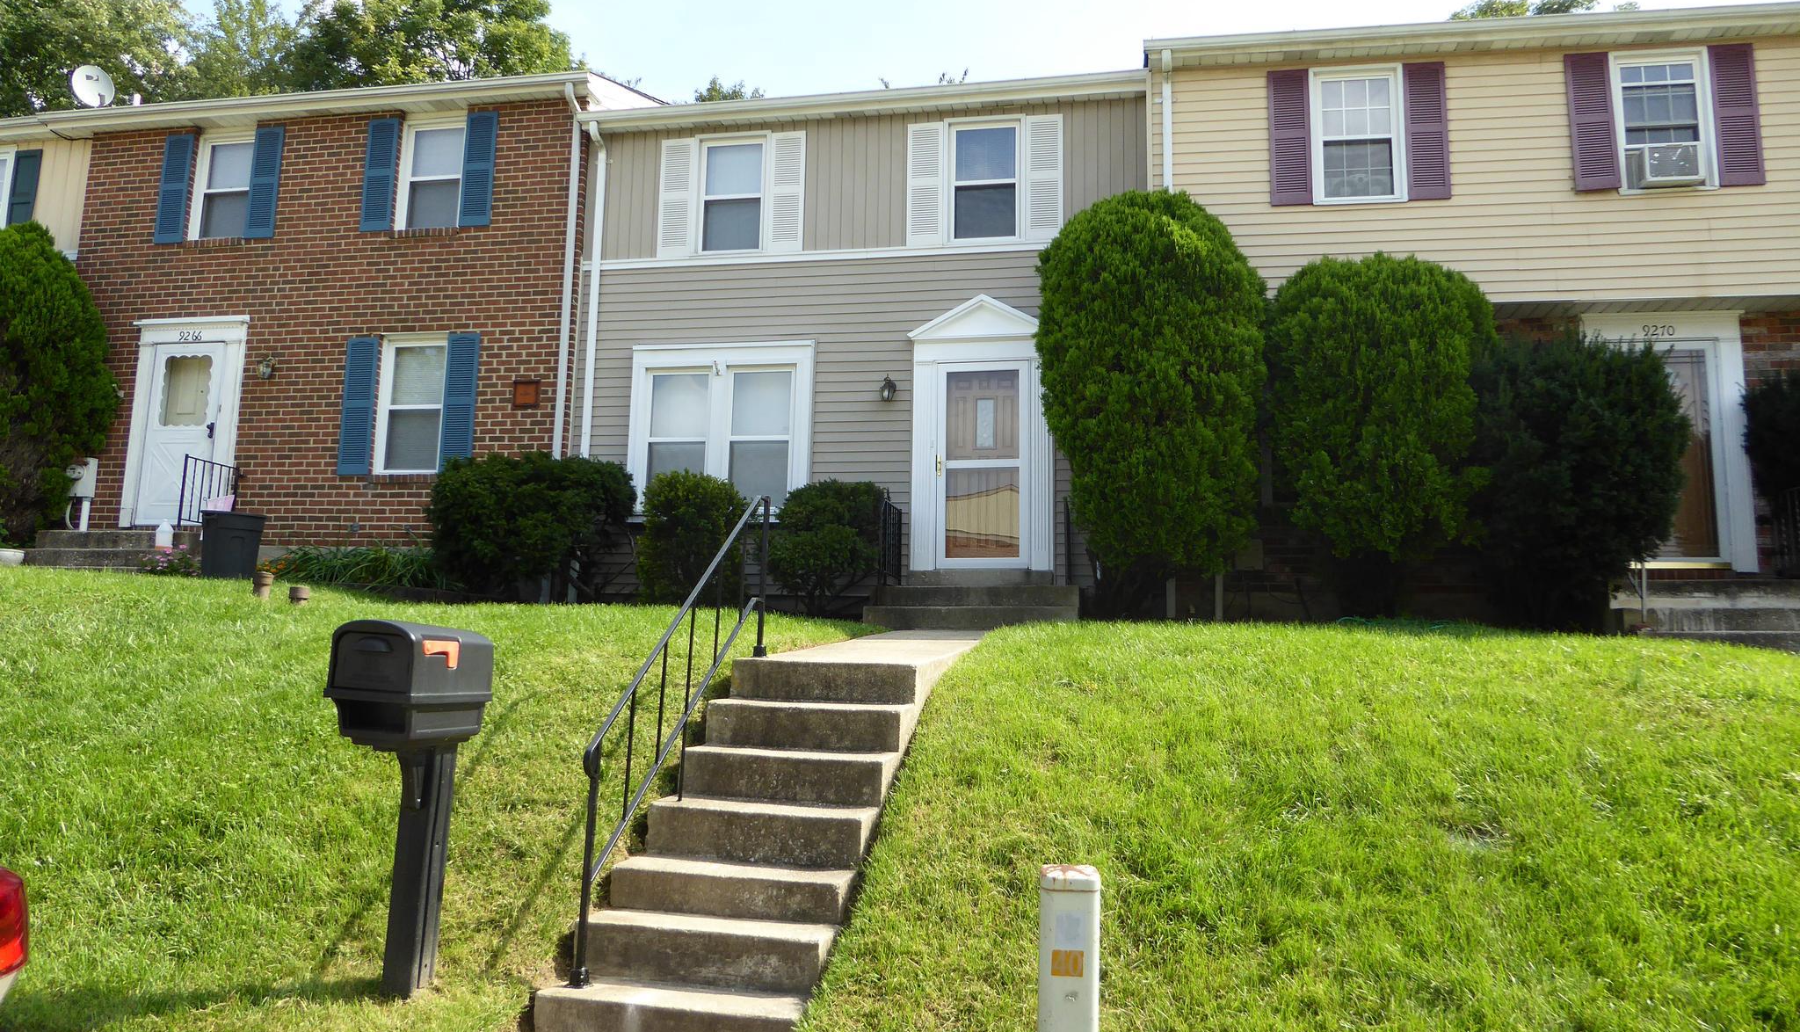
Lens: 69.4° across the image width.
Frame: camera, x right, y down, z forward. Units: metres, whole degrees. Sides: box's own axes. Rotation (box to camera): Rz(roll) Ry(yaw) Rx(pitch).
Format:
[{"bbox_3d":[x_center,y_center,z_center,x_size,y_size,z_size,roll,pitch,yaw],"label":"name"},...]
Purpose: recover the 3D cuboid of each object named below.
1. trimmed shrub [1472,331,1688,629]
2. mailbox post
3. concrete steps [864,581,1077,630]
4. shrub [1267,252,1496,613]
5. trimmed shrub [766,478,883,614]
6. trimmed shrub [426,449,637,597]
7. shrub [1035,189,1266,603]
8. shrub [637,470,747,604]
[{"bbox_3d":[5.521,-0.265,10.575,1.512,2.549,1.436,-1,-8,10],"label":"trimmed shrub"},{"bbox_3d":[-1.800,1.055,4.755,0.340,1.298,0.536,0,-8,15],"label":"mailbox post"},{"bbox_3d":[0.724,0.878,11.891,1.840,0.410,1.300,-1,-8,10],"label":"concrete steps"},{"bbox_3d":[3.944,-0.638,10.692,1.714,3.177,1.628,-1,-8,10],"label":"shrub"},{"bbox_3d":[-0.683,0.280,11.960,1.027,1.264,0.976,-1,-8,10],"label":"trimmed shrub"},{"bbox_3d":[-3.496,0.119,12.256,1.804,1.469,1.299,-1,-8,10],"label":"trimmed shrub"},{"bbox_3d":[2.149,-0.965,11.198,1.893,3.875,1.799,-1,-8,10],"label":"shrub"},{"bbox_3d":[-1.957,0.221,12.236,0.989,1.323,0.939,-1,-8,10],"label":"shrub"}]

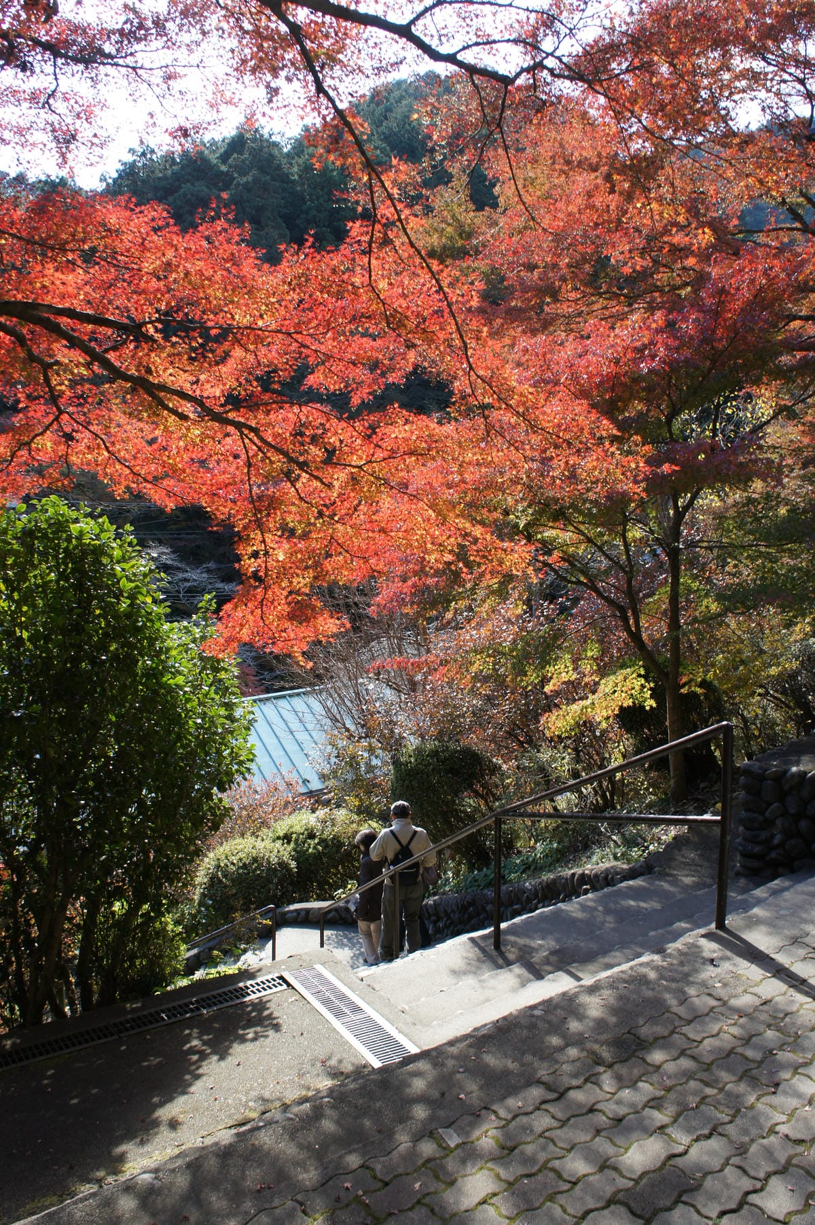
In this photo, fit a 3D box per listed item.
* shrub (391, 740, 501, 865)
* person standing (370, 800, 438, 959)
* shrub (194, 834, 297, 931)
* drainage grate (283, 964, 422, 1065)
[{"bbox_3d":[0.453,2.316,11.000,1.300,1.525,1.300,0,1,0],"label":"shrub"},{"bbox_3d":[-0.055,2.787,9.550,0.640,1.663,0.420,0,1,-10],"label":"person standing"},{"bbox_3d":[-2.013,3.399,11.400,1.270,1.248,1.200,0,1,-10],"label":"shrub"},{"bbox_3d":[-0.249,1.592,3.645,0.185,0.030,0.922,-1,1,-29],"label":"drainage grate"}]

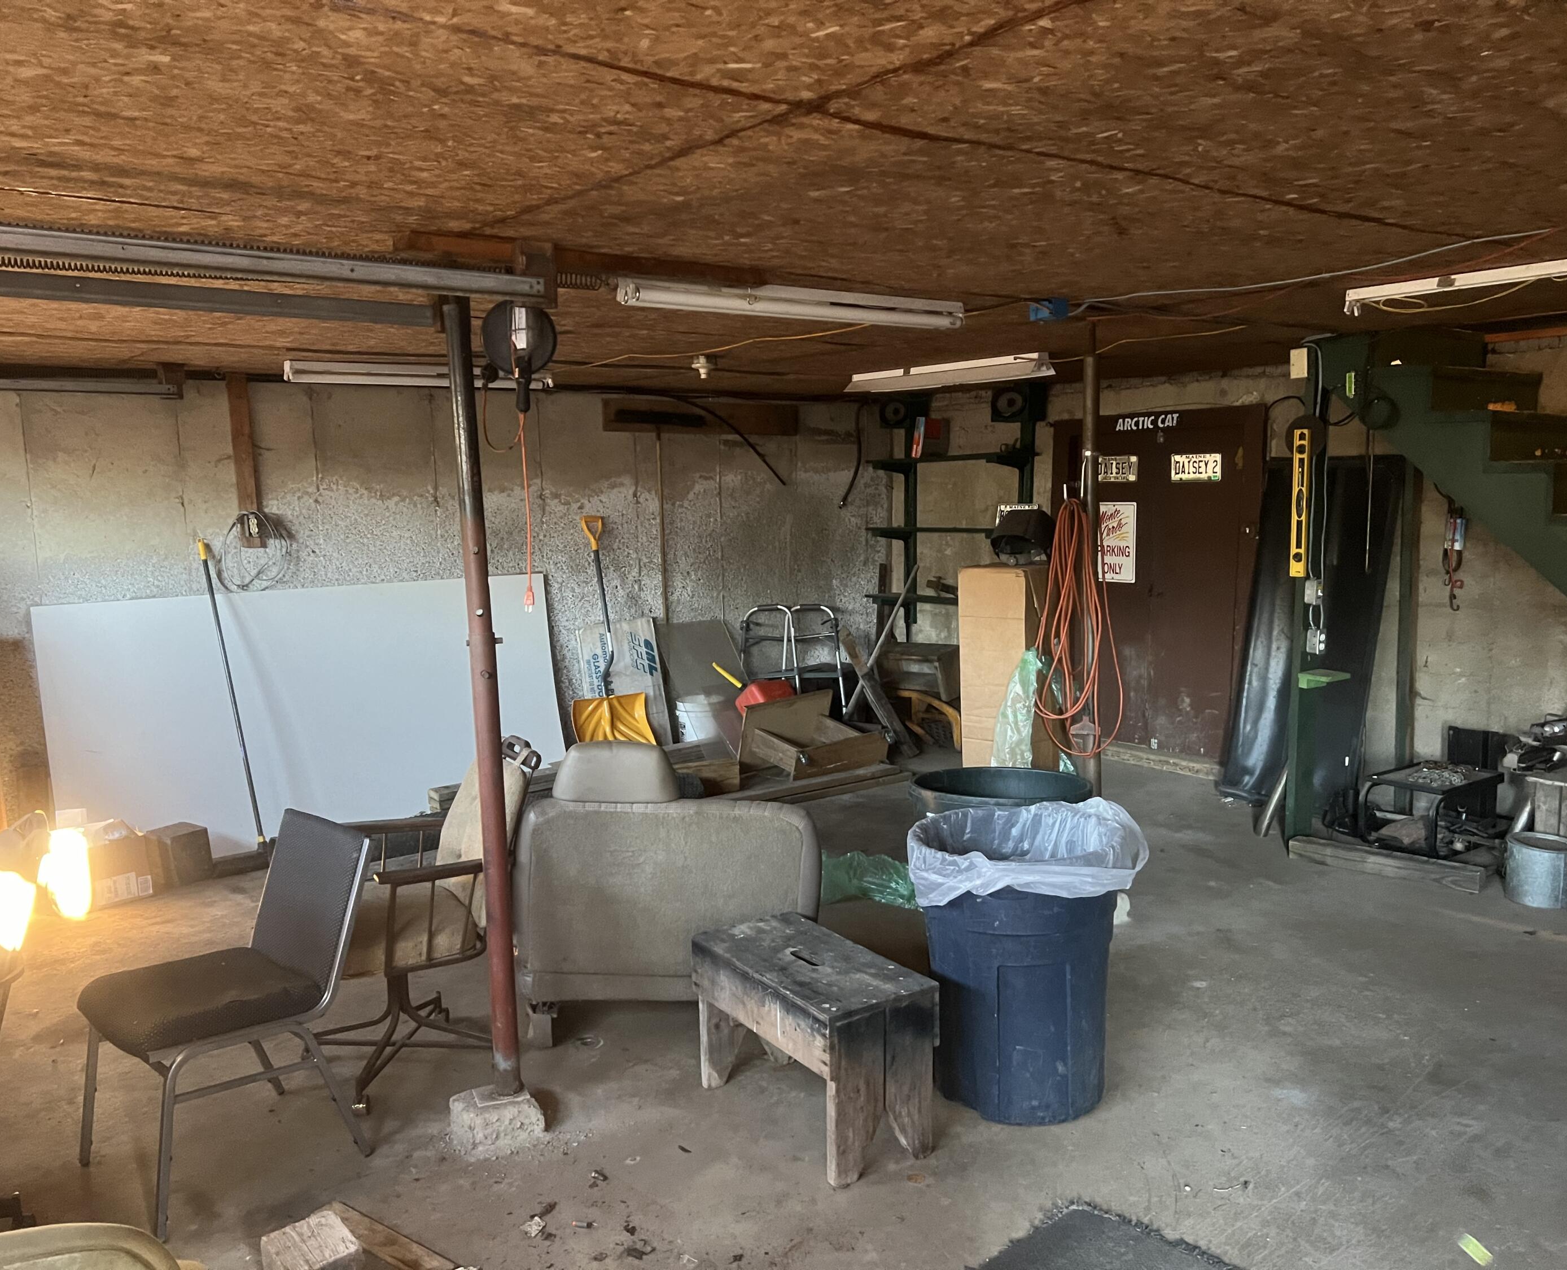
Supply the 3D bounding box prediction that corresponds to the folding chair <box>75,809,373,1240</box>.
[{"bbox_3d":[-1.368,0.900,3.149,0.490,0.810,0.590,5,9,43],"label":"folding chair"}]

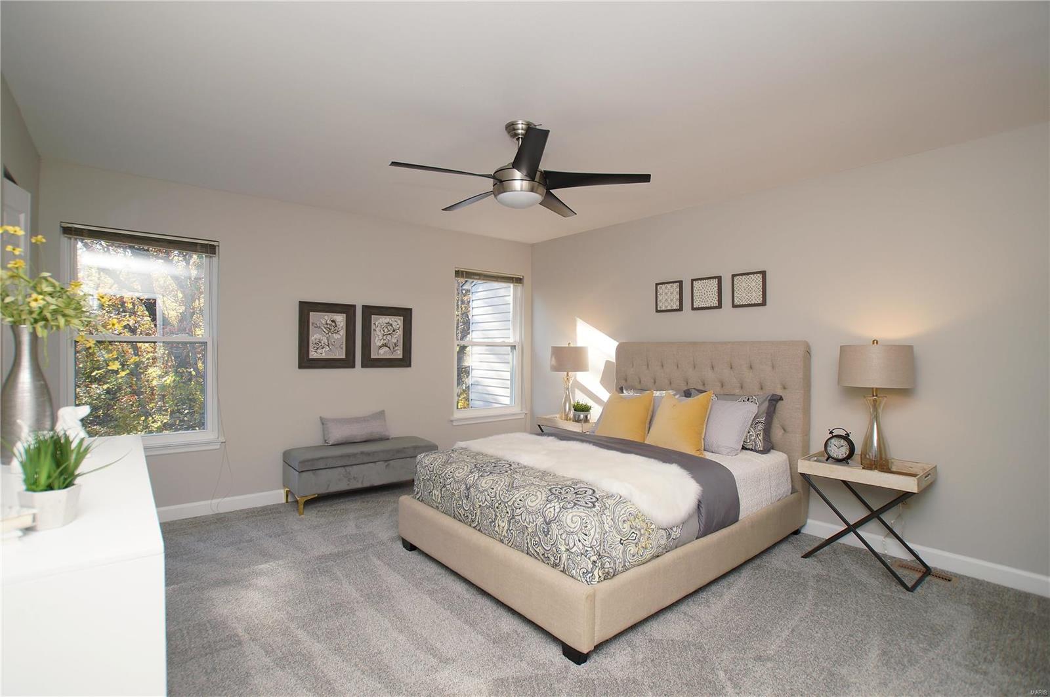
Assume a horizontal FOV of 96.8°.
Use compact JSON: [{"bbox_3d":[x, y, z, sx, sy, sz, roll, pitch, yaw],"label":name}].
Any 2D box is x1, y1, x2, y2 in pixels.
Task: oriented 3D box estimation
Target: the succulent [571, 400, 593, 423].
[{"bbox_3d":[0.556,0.599,4.399,0.170,0.205,0.170,1,-1,-42],"label":"succulent"}]

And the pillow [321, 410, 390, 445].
[{"bbox_3d":[-1.465,0.686,4.042,0.507,0.264,0.132,1,-14,-36],"label":"pillow"}]

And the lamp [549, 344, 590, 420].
[{"bbox_3d":[0.413,0.321,4.570,0.370,0.756,0.370,0,-1,0],"label":"lamp"}]

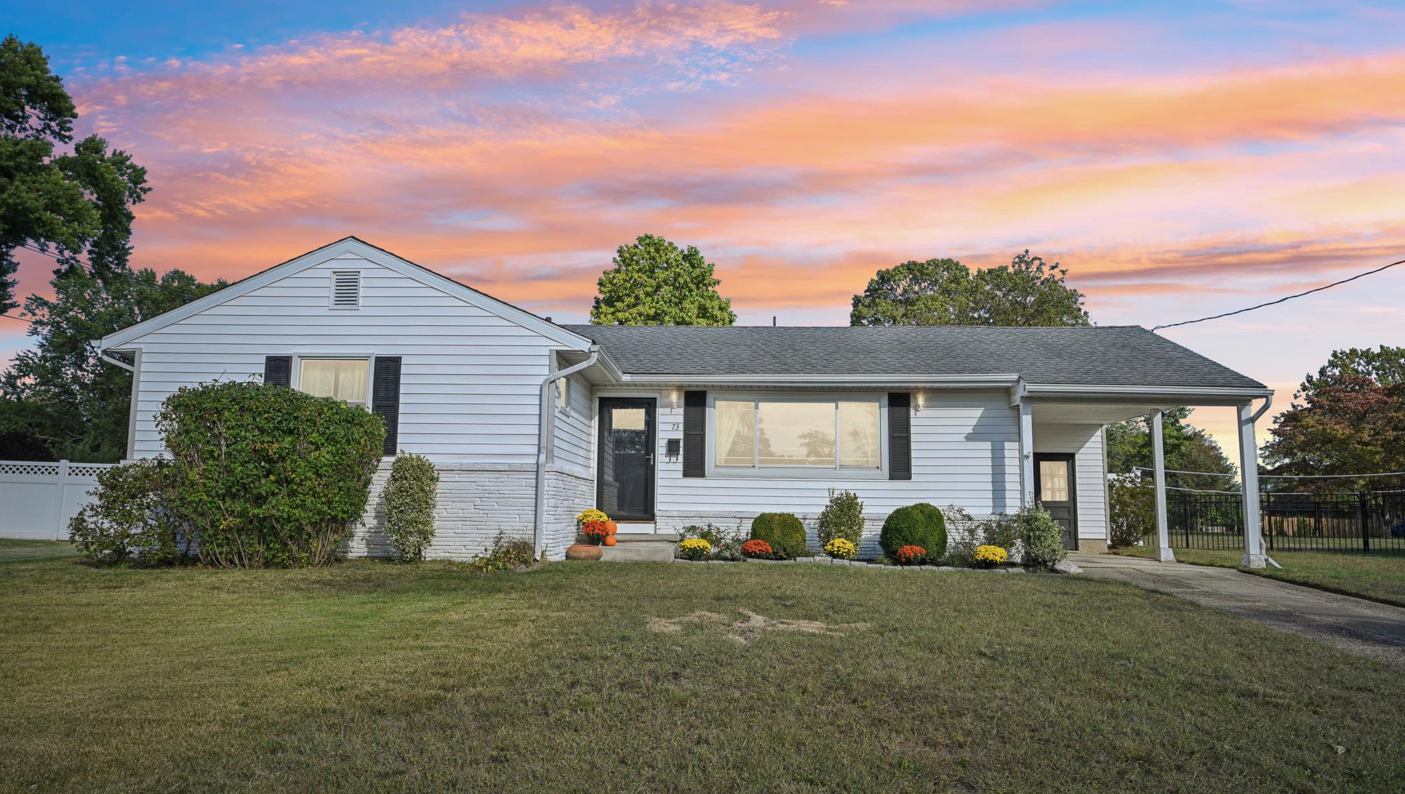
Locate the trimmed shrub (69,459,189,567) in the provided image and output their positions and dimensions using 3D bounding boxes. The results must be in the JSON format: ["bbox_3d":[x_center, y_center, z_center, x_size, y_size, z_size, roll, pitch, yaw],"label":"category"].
[{"bbox_3d":[-7.273,1.461,11.479,1.502,1.291,1.300,0,-7,2],"label":"trimmed shrub"}]

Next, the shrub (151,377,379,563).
[{"bbox_3d":[-5.345,0.959,11.121,2.713,2.323,1.800,0,-7,2],"label":"shrub"}]

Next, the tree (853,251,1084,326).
[{"bbox_3d":[12.865,-0.206,42.952,11.877,13.870,10.500,0,-7,2],"label":"tree"}]

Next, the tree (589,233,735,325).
[{"bbox_3d":[-1.645,-0.494,34.439,6.216,11.863,6.200,0,-7,2],"label":"tree"}]

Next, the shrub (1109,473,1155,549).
[{"bbox_3d":[10.007,2.697,20.978,1.237,1.745,1.300,0,-7,2],"label":"shrub"}]

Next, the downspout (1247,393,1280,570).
[{"bbox_3d":[8.490,1.255,13.628,0.400,2.660,0.350,0,-7,2],"label":"downspout"}]

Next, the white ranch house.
[{"bbox_3d":[0.404,0.600,16.937,16.860,4.590,10.650,0,-7,2],"label":"white ranch house"}]

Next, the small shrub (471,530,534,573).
[{"bbox_3d":[-2.529,1.939,11.394,0.787,0.444,0.600,0,-7,2],"label":"small shrub"}]

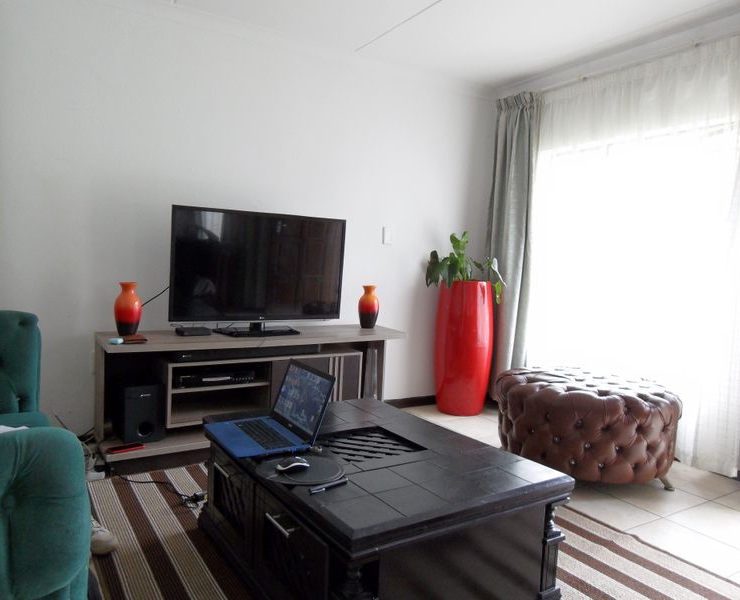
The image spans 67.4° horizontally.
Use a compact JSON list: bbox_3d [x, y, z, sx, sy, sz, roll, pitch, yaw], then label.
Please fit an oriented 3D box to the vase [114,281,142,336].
[{"bbox_3d":[-1.296,0.047,2.978,0.150,0.292,0.150,1,4,-32],"label":"vase"}]

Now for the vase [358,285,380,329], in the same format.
[{"bbox_3d":[-0.006,0.045,3.792,0.147,0.296,0.147,3,3,0],"label":"vase"}]

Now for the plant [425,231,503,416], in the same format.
[{"bbox_3d":[0.713,0.165,4.137,0.493,1.355,0.472,3,3,0],"label":"plant"}]

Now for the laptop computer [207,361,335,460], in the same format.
[{"bbox_3d":[-0.361,0.370,1.953,0.331,0.248,0.376,1,4,-31],"label":"laptop computer"}]

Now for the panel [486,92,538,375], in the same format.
[{"bbox_3d":[1.062,-0.371,4.295,0.121,2.373,0.383,1,4,-32],"label":"panel"}]

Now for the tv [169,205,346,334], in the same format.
[{"bbox_3d":[-0.631,-0.160,3.303,1.071,0.710,0.273,1,4,-32],"label":"tv"}]

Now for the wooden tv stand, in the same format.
[{"bbox_3d":[-0.626,0.515,3.272,1.777,0.632,0.535,0,4,-34],"label":"wooden tv stand"}]

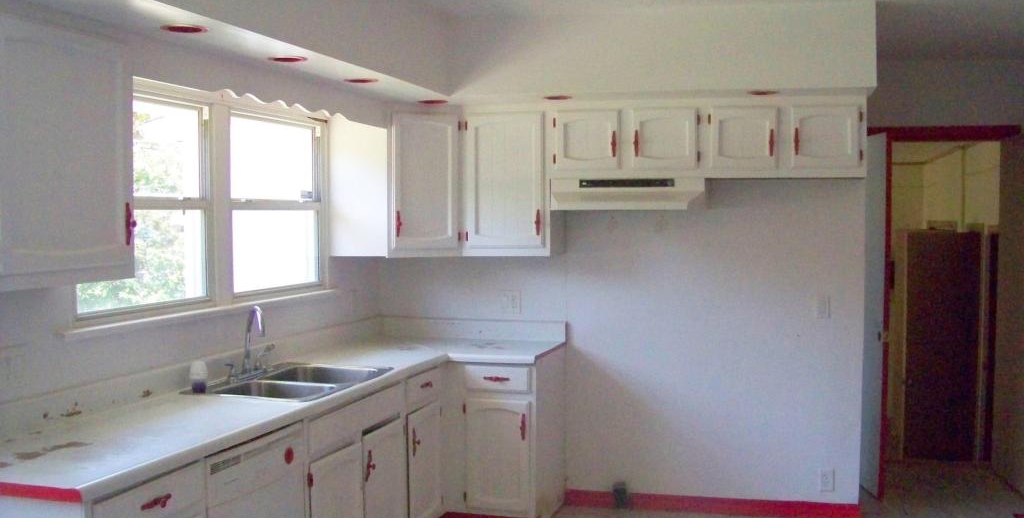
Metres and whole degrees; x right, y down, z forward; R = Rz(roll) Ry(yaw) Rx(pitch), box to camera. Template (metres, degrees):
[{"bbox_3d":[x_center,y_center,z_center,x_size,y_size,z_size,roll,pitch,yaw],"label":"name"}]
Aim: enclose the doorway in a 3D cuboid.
[{"bbox_3d":[2.508,0.256,5.855,0.980,2.110,0.130,1,3,17],"label":"doorway"}]

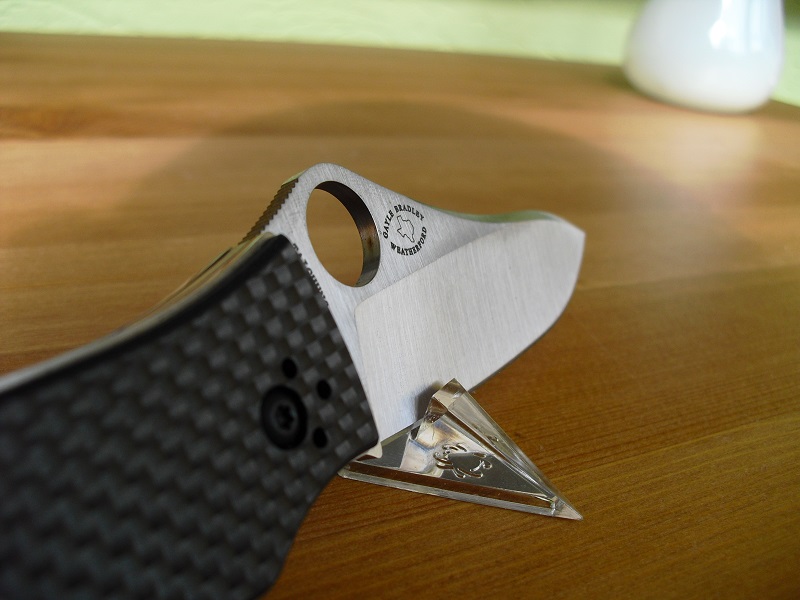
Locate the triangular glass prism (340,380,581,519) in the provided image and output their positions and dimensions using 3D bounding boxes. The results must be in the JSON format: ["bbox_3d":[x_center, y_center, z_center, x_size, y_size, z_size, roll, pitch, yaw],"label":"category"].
[{"bbox_3d":[0.010,0.016,0.113,0.032,0.011,0.020,7,23,16],"label":"triangular glass prism"}]

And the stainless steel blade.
[{"bbox_3d":[0.011,-0.006,0.132,0.003,0.037,0.101,-19,2,35],"label":"stainless steel blade"}]

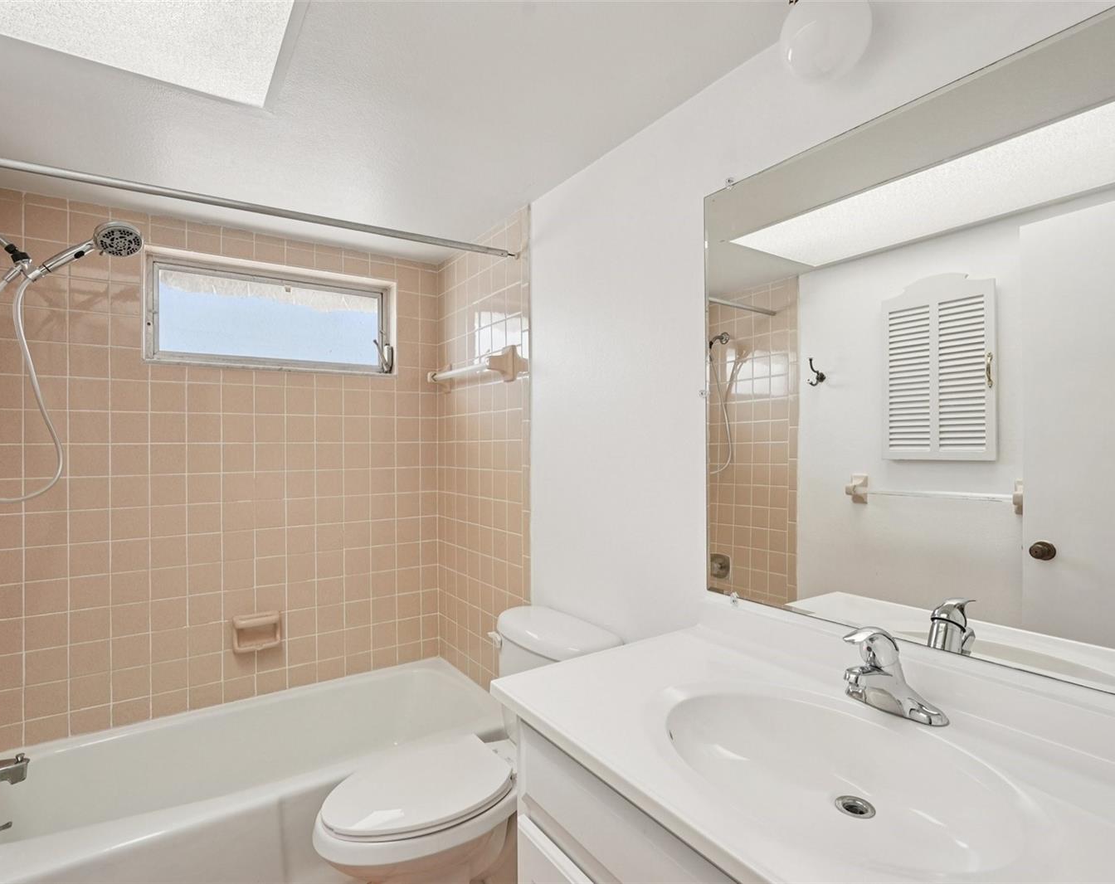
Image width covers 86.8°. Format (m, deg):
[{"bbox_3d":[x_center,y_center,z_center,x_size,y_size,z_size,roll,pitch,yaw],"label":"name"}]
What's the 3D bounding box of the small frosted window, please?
[{"bbox_3d":[-1.101,-0.482,2.351,0.878,0.373,0.070,0,0,-34],"label":"small frosted window"}]

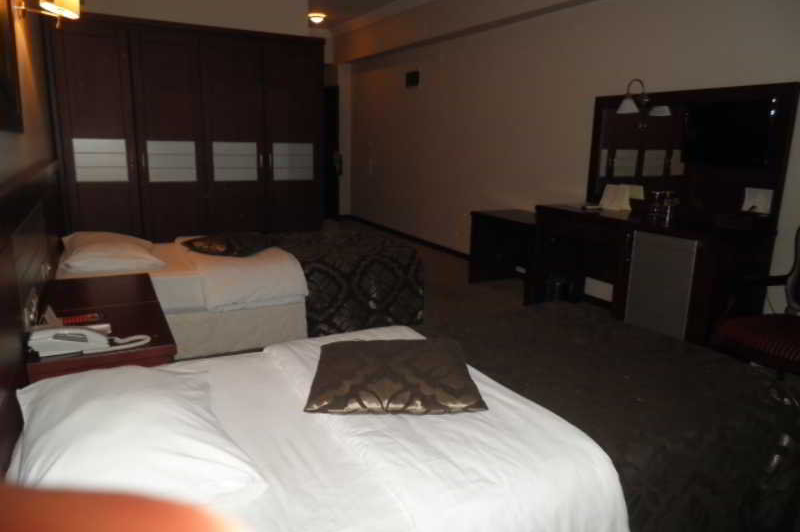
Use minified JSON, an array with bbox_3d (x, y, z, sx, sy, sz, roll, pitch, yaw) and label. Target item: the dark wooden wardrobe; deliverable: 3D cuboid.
[{"bbox_3d":[-1.715,-0.925,4.744,2.024,2.025,0.608,-5,15,-28],"label":"dark wooden wardrobe"}]

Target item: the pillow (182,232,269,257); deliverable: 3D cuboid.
[{"bbox_3d":[-1.117,-0.155,3.607,0.496,0.112,0.496,-5,15,-28],"label":"pillow"}]

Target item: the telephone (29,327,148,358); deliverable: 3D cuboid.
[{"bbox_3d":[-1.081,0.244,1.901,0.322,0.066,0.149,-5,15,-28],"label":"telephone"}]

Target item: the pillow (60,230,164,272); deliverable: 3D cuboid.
[{"bbox_3d":[-1.724,-0.128,3.294,0.533,0.149,0.719,-5,15,-28],"label":"pillow"}]

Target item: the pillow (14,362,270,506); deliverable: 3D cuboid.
[{"bbox_3d":[-0.668,0.360,1.342,0.512,0.149,0.688,-5,15,-28],"label":"pillow"}]

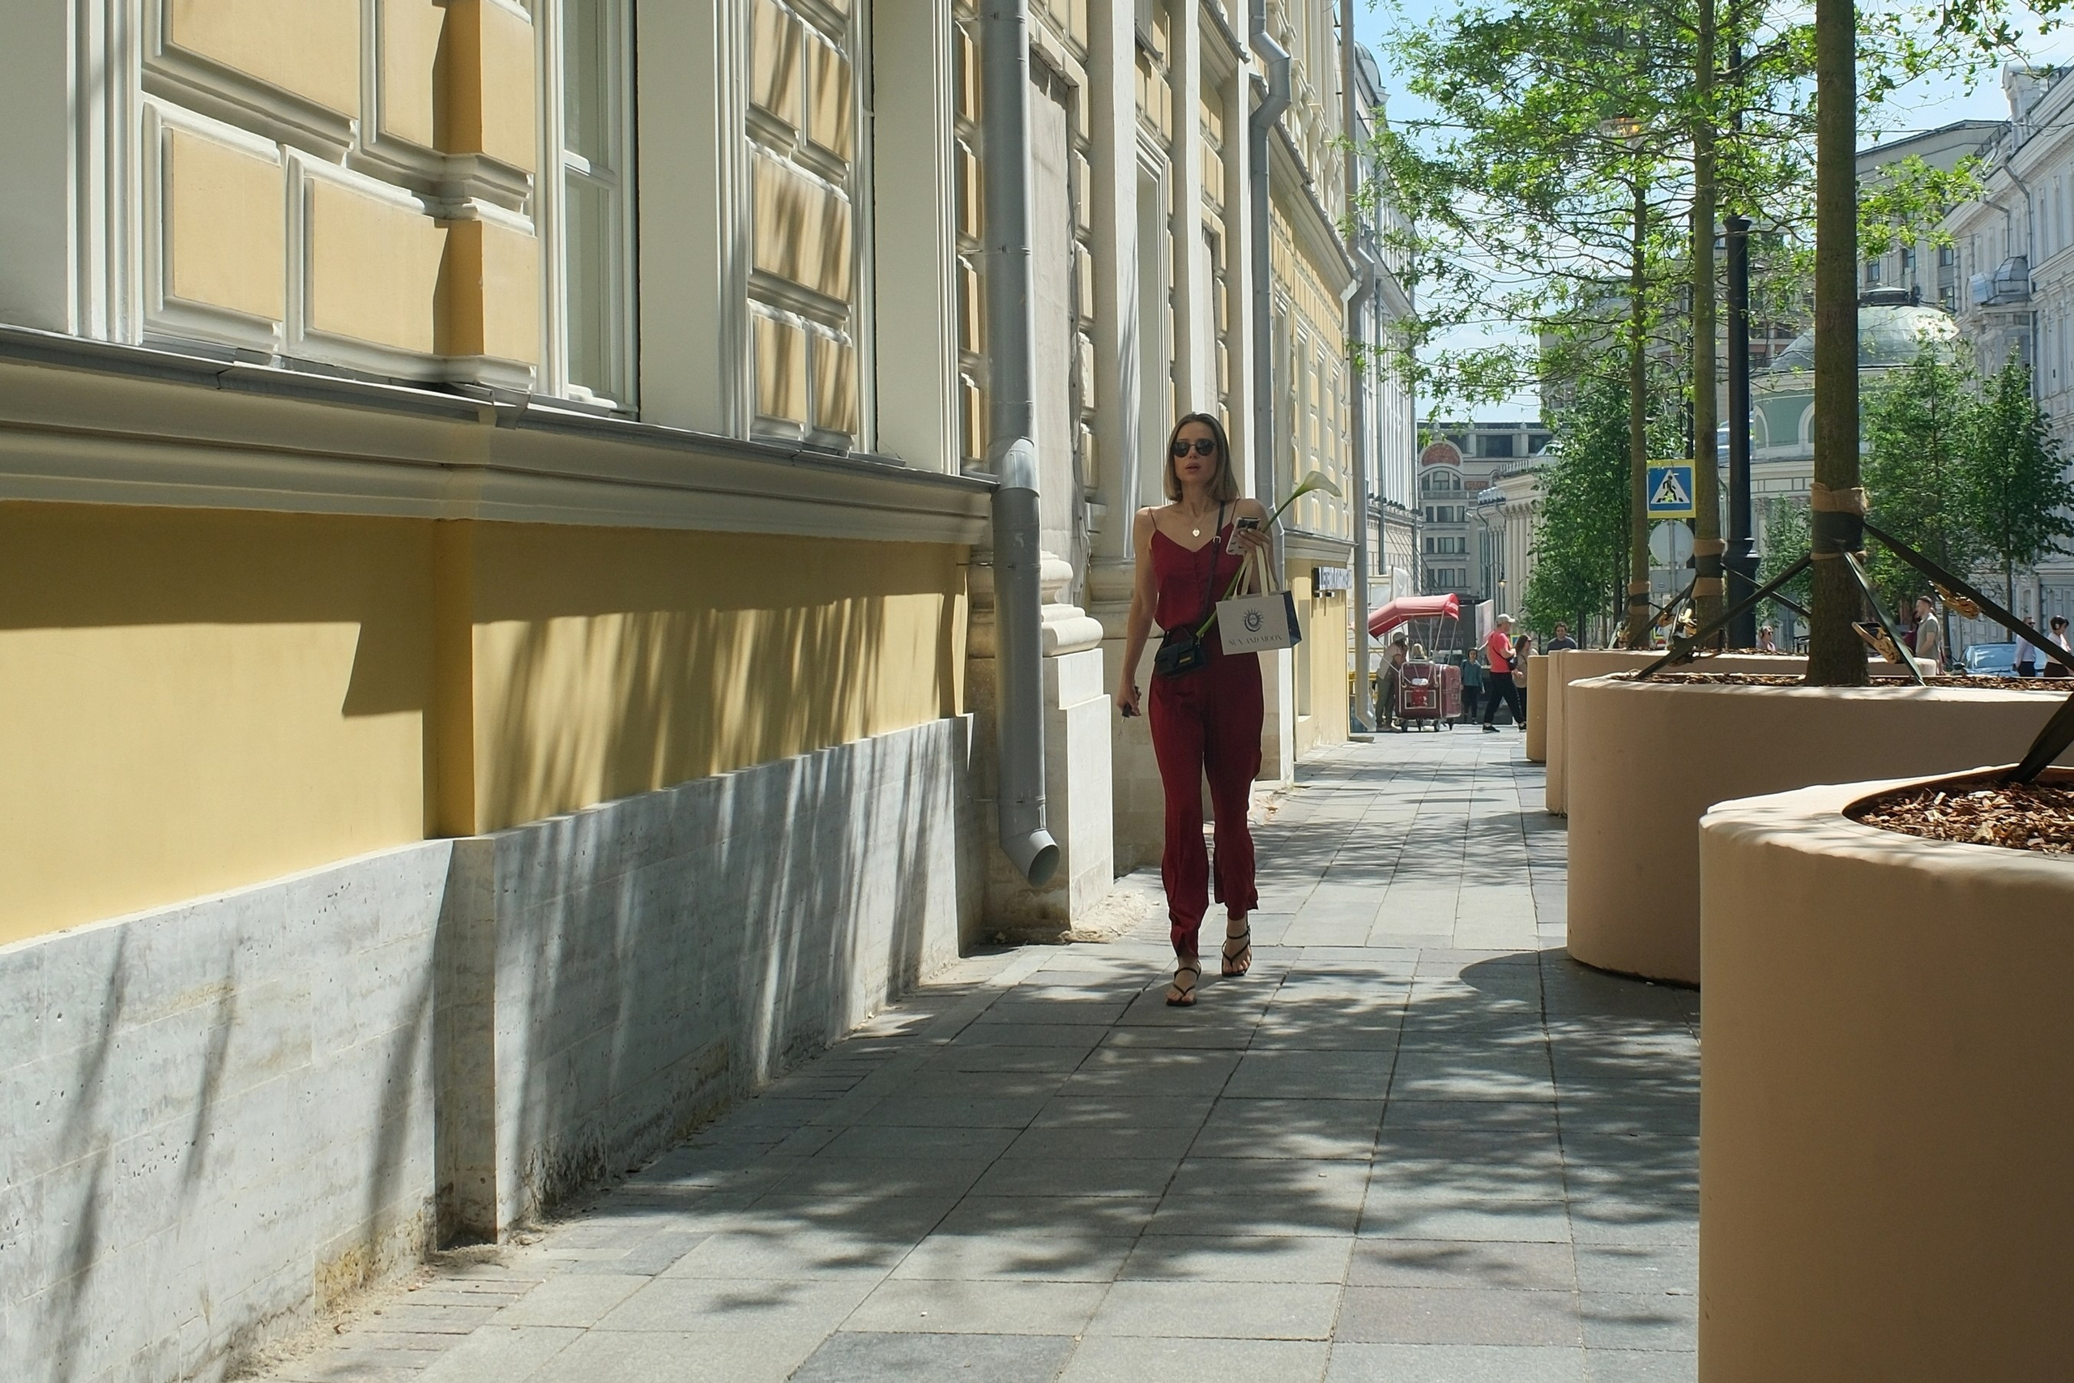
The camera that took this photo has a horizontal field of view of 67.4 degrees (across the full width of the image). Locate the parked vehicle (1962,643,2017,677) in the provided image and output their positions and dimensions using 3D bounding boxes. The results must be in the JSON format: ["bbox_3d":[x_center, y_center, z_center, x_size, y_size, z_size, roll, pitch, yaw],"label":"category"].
[{"bbox_3d":[18.000,-0.120,28.900,1.850,1.500,4.400,1,3,30],"label":"parked vehicle"}]

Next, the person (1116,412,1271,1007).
[{"bbox_3d":[0.462,0.030,4.600,0.470,1.710,0.480,0,3,12],"label":"person"}]

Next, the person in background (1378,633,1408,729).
[{"bbox_3d":[5.320,-0.130,23.200,0.500,1.460,0.480,-1,3,-12],"label":"person in background"}]

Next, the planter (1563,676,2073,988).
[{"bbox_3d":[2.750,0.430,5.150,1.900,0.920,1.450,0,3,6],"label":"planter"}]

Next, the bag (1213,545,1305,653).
[{"bbox_3d":[0.626,-0.257,4.400,0.205,0.300,0.090,-6,3,25],"label":"bag"}]

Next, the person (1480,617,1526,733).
[{"bbox_3d":[6.710,-0.256,22.400,0.600,1.710,0.500,-1,3,-12],"label":"person"}]

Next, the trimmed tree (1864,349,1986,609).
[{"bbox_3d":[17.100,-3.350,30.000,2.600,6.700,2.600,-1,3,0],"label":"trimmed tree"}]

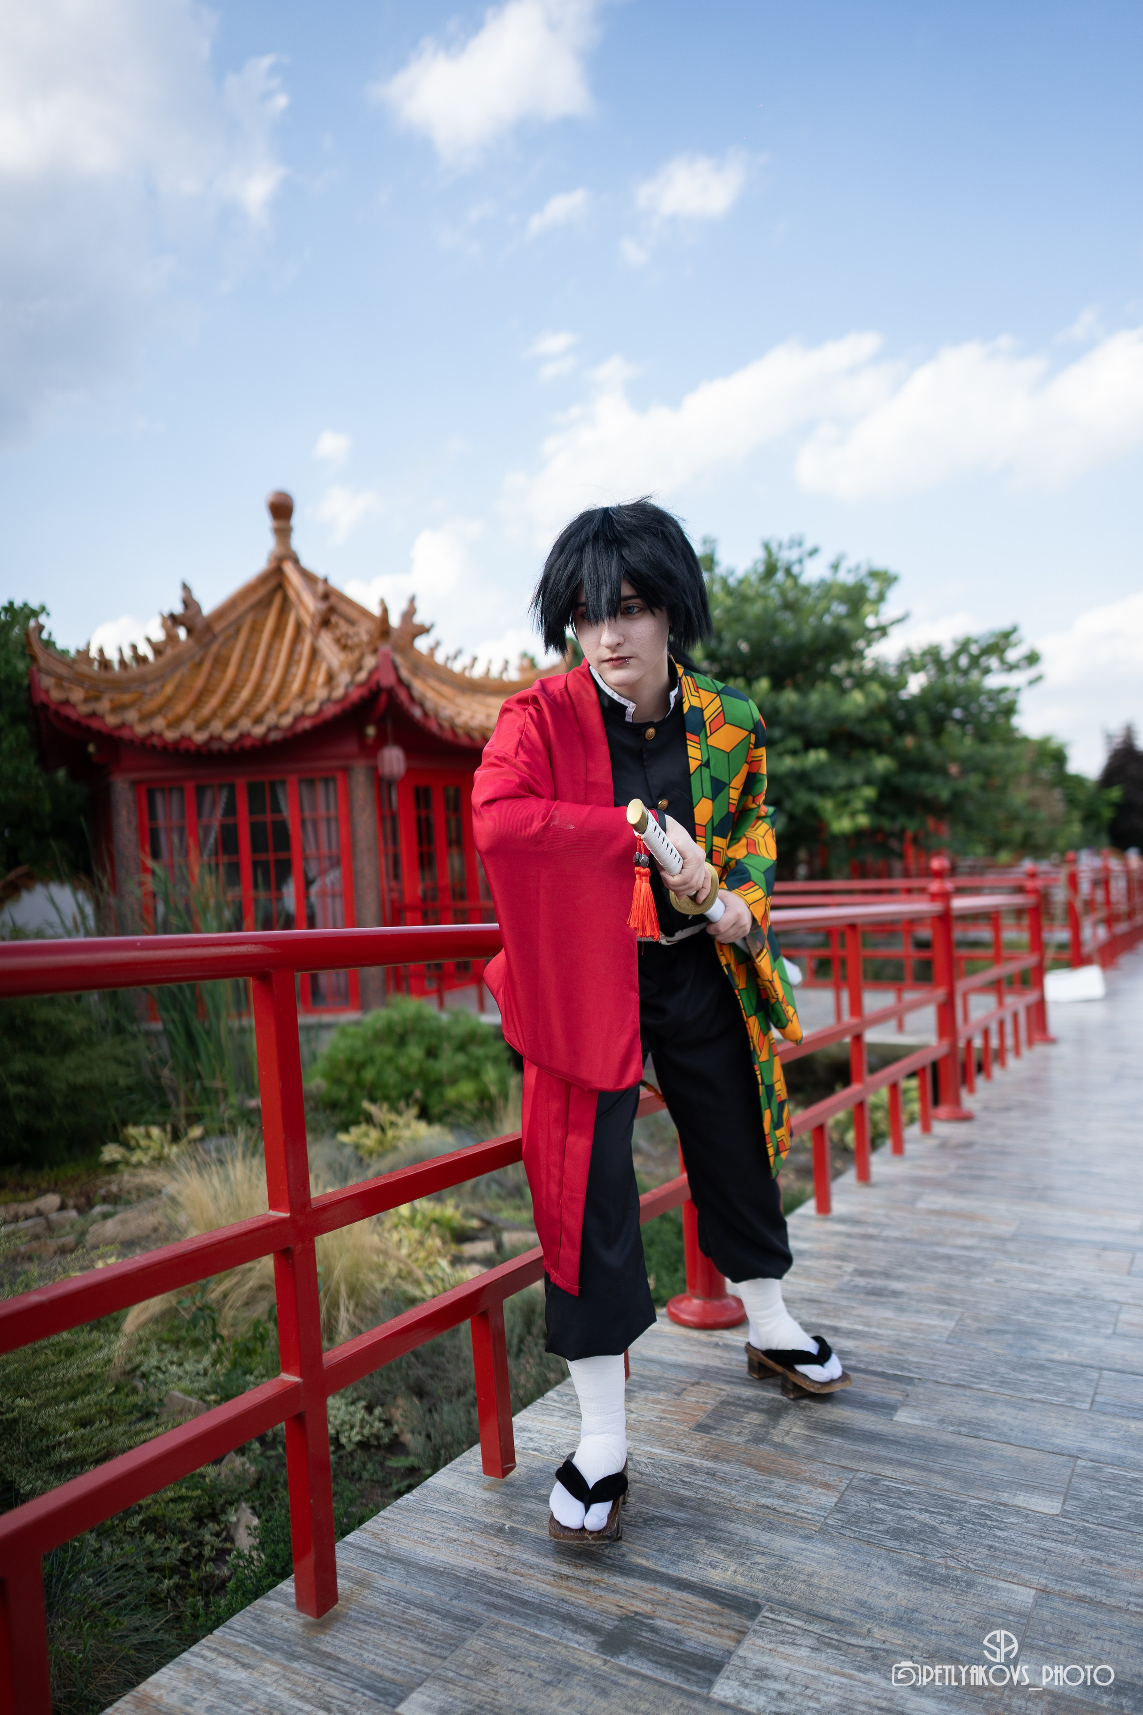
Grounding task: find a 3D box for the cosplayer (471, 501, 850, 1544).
[{"bbox_3d":[0.200,0.270,1.970,0.720,1.630,0.800,-3,1,-2],"label":"cosplayer"}]

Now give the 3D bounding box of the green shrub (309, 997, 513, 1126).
[{"bbox_3d":[-1.180,1.500,8.400,1.500,0.950,1.350,-3,1,0],"label":"green shrub"}]

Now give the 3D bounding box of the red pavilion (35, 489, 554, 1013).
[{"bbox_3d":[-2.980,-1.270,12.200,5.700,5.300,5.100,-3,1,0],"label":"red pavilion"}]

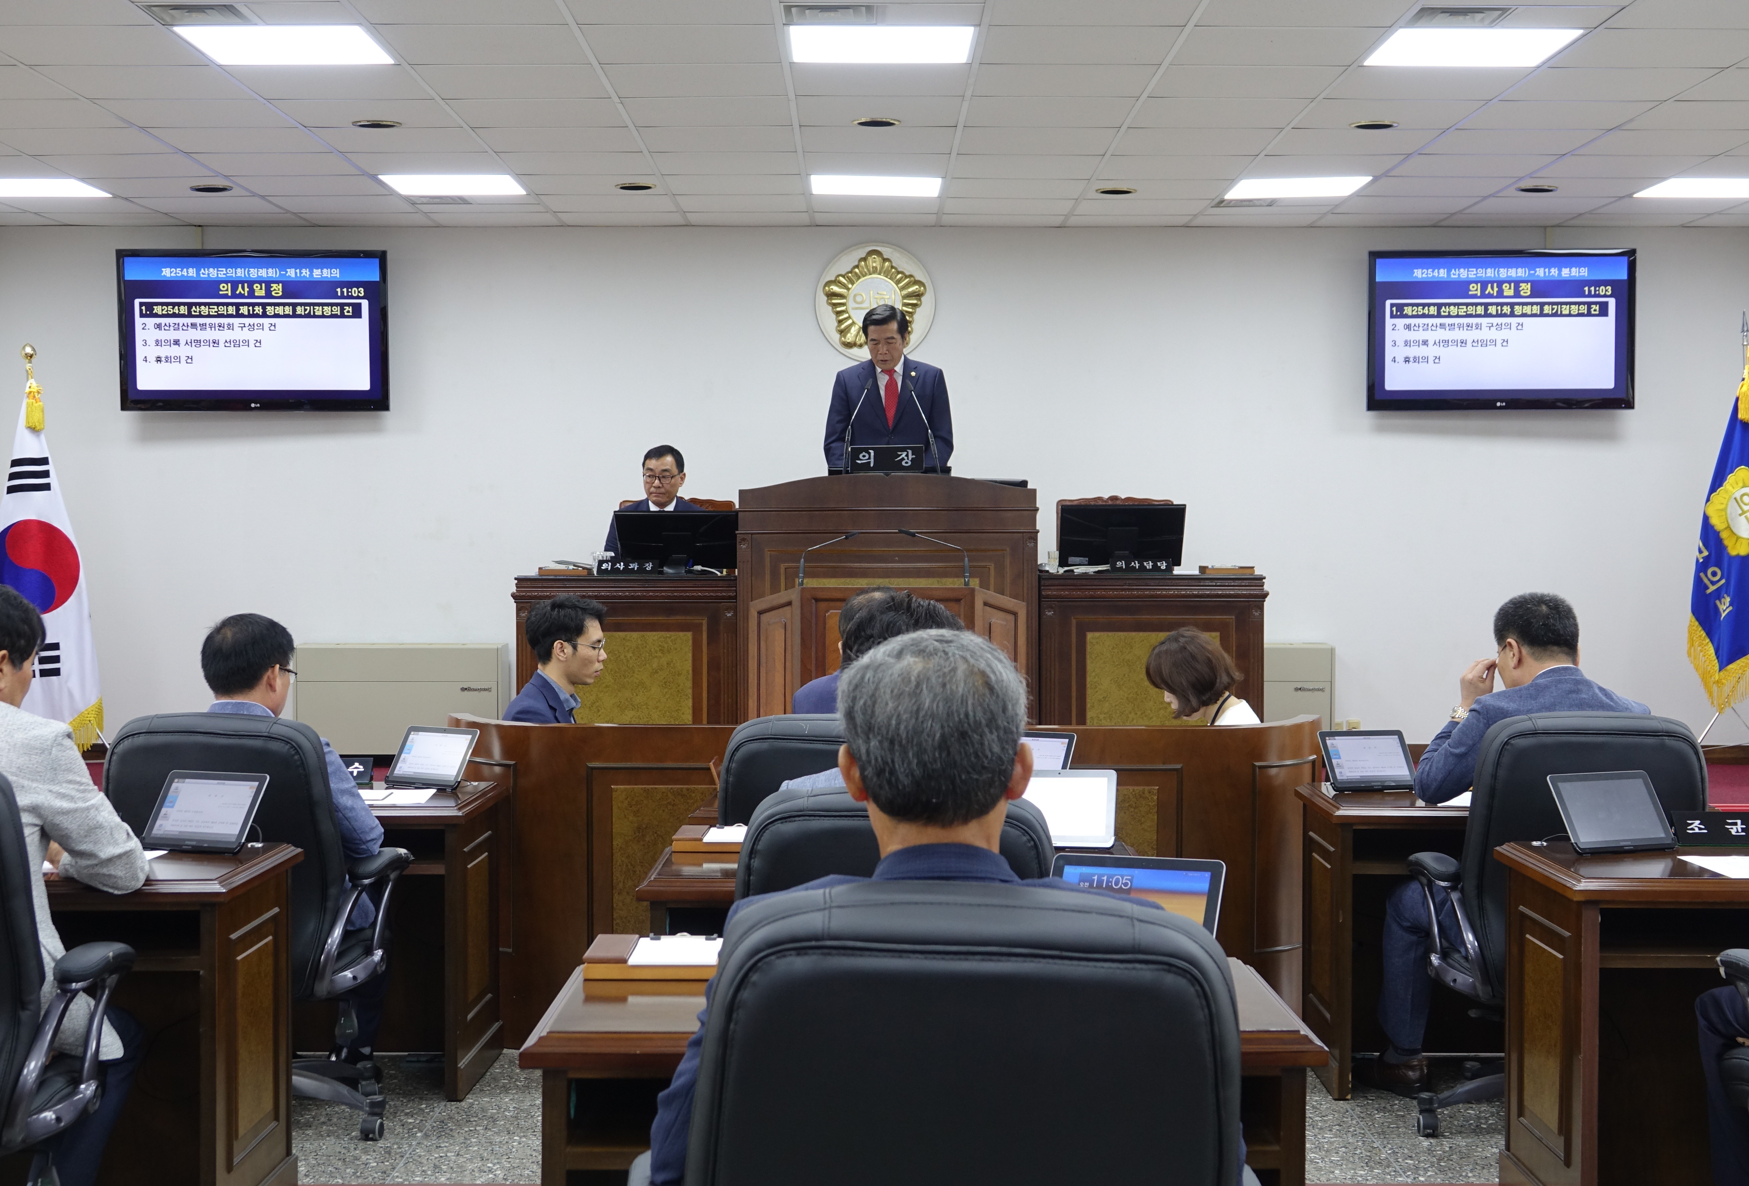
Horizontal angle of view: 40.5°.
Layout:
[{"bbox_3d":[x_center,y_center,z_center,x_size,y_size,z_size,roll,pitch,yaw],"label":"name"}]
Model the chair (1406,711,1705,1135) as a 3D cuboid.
[{"bbox_3d":[1.582,0.771,5.646,0.660,1.020,0.680,0,1,-1],"label":"chair"}]

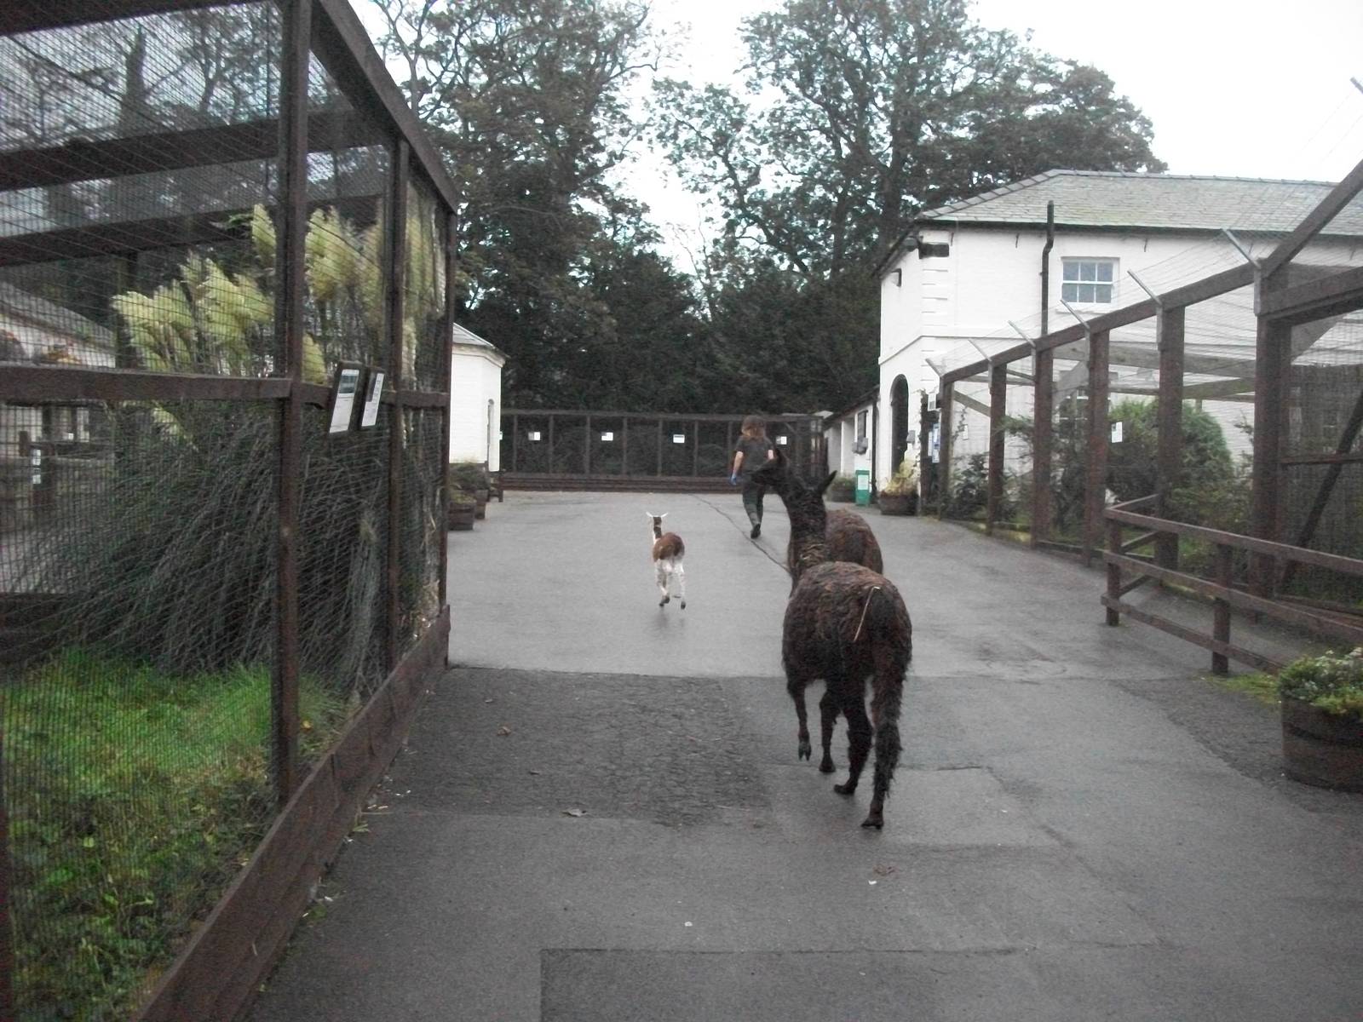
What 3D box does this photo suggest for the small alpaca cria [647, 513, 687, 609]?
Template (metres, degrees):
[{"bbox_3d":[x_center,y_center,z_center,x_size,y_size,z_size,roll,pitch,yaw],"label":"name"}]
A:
[{"bbox_3d":[-0.150,0.400,10.750,0.290,0.800,0.740,0,3,-11],"label":"small alpaca cria"}]

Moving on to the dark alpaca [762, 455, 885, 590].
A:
[{"bbox_3d":[0.860,0.290,8.350,0.560,1.430,1.300,0,3,-11],"label":"dark alpaca"}]

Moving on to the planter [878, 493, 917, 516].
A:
[{"bbox_3d":[4.040,-0.140,23.500,0.700,0.430,0.700,1,3,0],"label":"planter"}]

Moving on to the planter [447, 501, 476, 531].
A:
[{"bbox_3d":[-3.210,0.068,17.800,0.640,0.410,0.640,1,3,0],"label":"planter"}]

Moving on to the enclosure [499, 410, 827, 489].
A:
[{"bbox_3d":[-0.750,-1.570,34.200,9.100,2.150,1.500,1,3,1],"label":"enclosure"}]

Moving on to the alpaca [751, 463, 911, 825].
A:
[{"bbox_3d":[0.640,0.490,5.430,0.520,1.420,1.250,1,3,-8],"label":"alpaca"}]

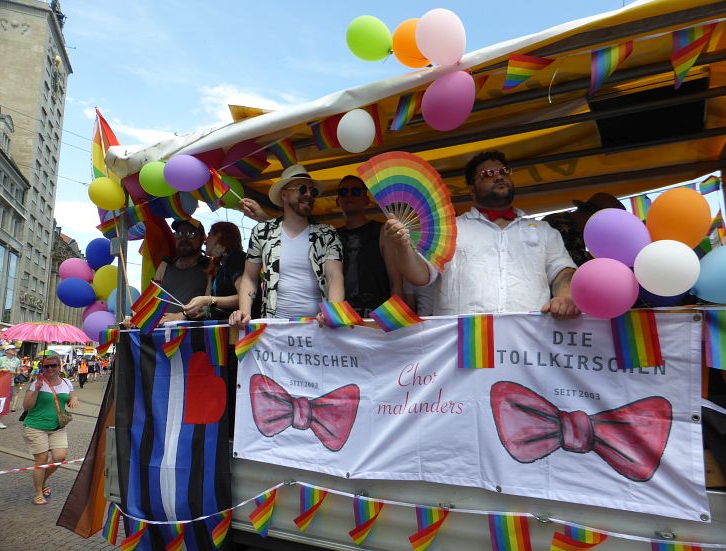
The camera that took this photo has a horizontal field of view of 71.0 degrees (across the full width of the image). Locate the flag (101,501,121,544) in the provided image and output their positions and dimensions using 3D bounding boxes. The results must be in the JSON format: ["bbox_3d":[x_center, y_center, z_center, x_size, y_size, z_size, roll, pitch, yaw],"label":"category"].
[{"bbox_3d":[-1.498,1.471,3.020,0.160,0.220,0.050,-5,-10,30],"label":"flag"}]

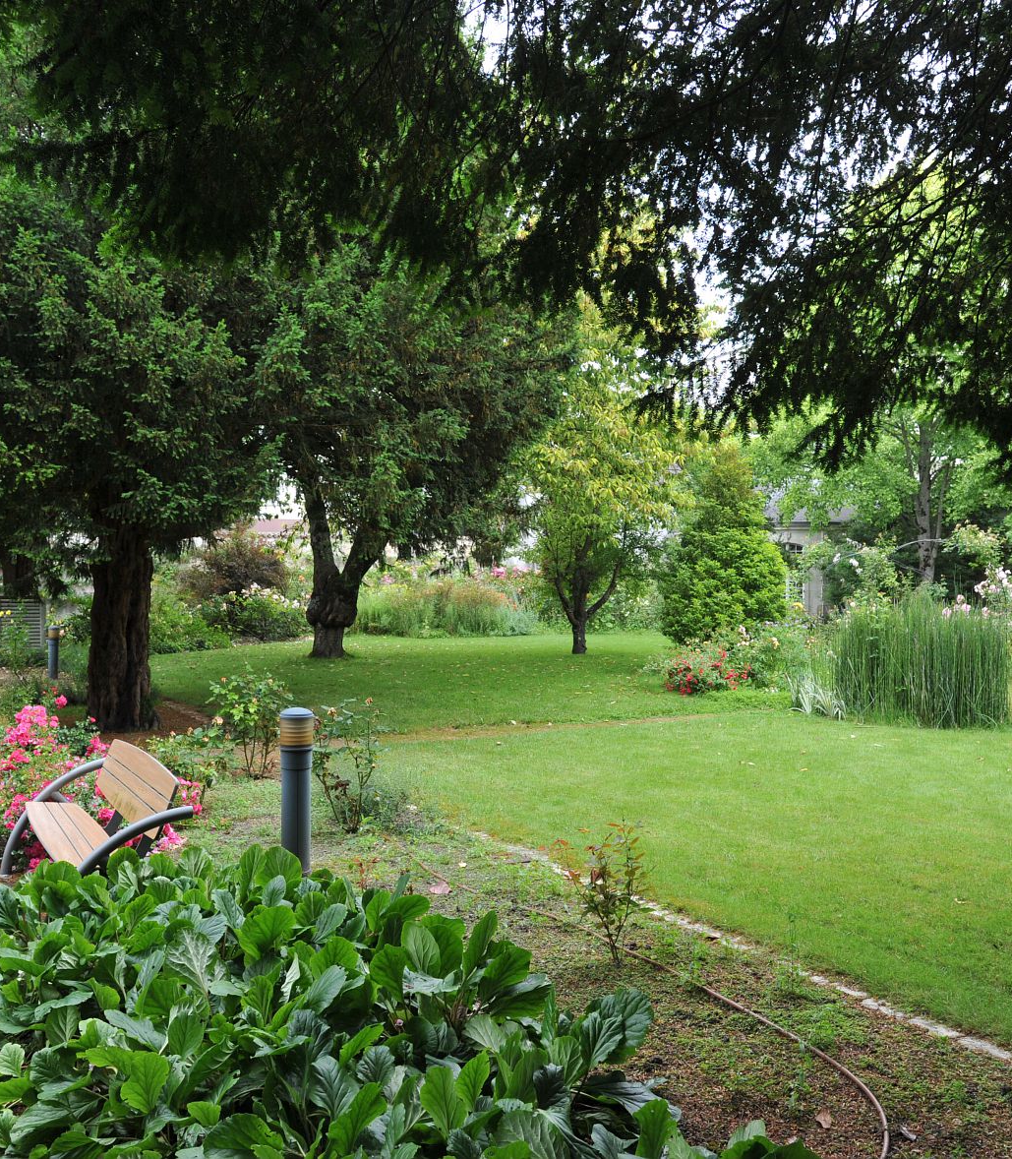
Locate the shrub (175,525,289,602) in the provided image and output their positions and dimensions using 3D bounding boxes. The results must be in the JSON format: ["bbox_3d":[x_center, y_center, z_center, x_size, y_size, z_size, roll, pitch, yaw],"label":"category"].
[{"bbox_3d":[-8.764,0.076,34.015,3.500,3.300,3.200,0,-1,0],"label":"shrub"}]

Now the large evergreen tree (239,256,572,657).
[{"bbox_3d":[-2.383,-3.125,25.045,7.500,9.900,7.300,0,-1,0],"label":"large evergreen tree"}]

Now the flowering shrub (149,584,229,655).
[{"bbox_3d":[-8.250,1.020,27.500,2.300,1.750,1.900,0,-1,0],"label":"flowering shrub"}]

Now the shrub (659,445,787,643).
[{"bbox_3d":[5.820,-0.850,28.300,3.400,5.500,3.400,0,-1,0],"label":"shrub"}]

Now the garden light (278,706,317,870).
[{"bbox_3d":[-1.210,1.235,6.170,0.195,1.000,0.195,0,-1,0],"label":"garden light"}]

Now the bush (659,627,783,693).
[{"bbox_3d":[3.650,1.307,18.005,2.100,1.050,1.600,0,-1,0],"label":"bush"}]

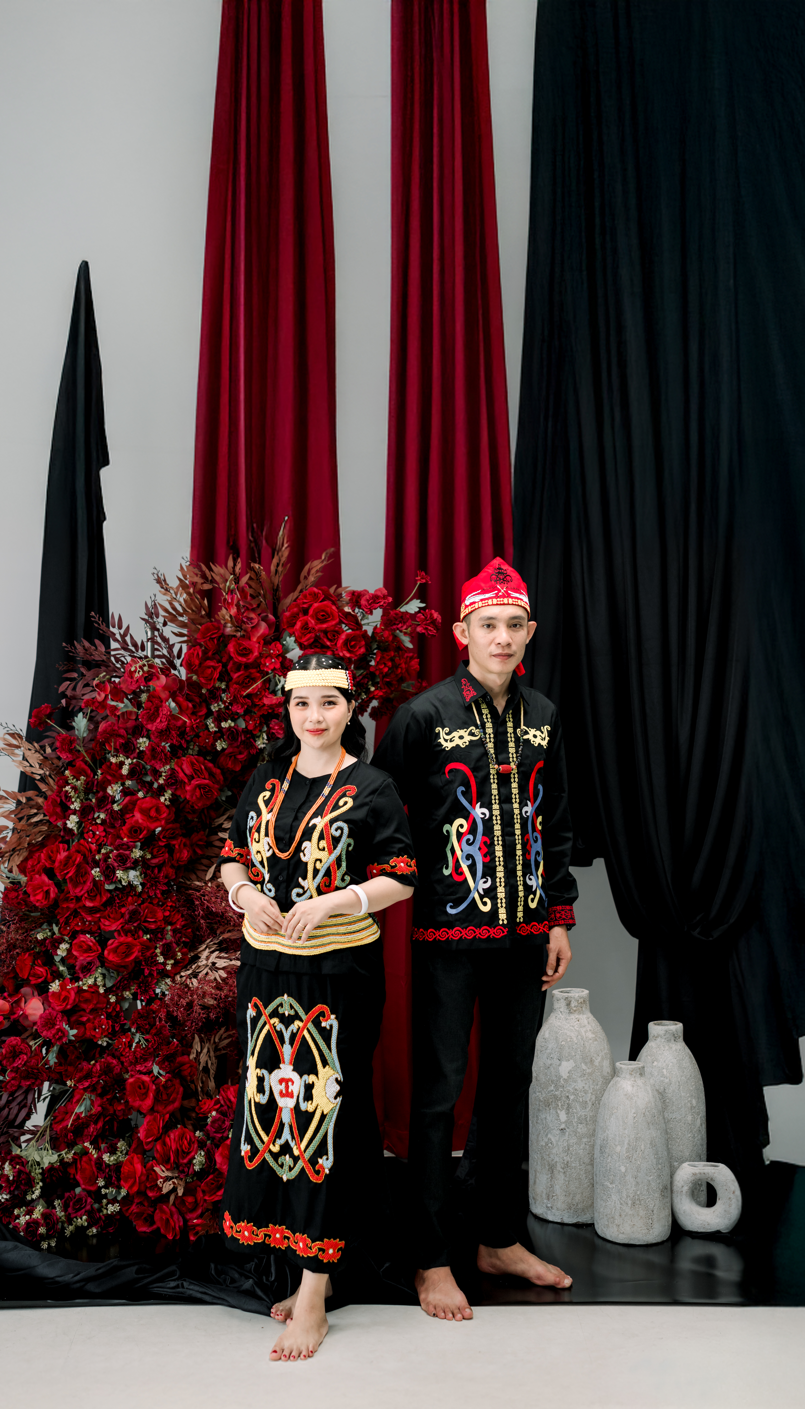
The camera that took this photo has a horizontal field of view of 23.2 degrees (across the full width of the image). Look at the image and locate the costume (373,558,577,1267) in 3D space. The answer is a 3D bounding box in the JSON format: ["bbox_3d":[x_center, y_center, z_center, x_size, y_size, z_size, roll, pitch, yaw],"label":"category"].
[{"bbox_3d":[0.174,0.500,4.690,0.500,1.690,0.330,0,0,-20],"label":"costume"}]

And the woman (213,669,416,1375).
[{"bbox_3d":[-0.192,0.640,4.380,0.450,1.520,0.400,0,0,16],"label":"woman"}]

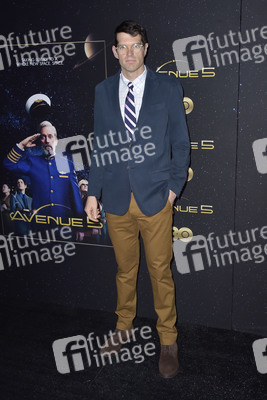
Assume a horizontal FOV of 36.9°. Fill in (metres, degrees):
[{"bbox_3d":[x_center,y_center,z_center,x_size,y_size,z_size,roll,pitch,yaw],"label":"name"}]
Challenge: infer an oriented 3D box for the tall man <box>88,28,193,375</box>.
[{"bbox_3d":[0.029,0.013,2.264,0.570,1.900,0.380,3,13,20],"label":"tall man"}]

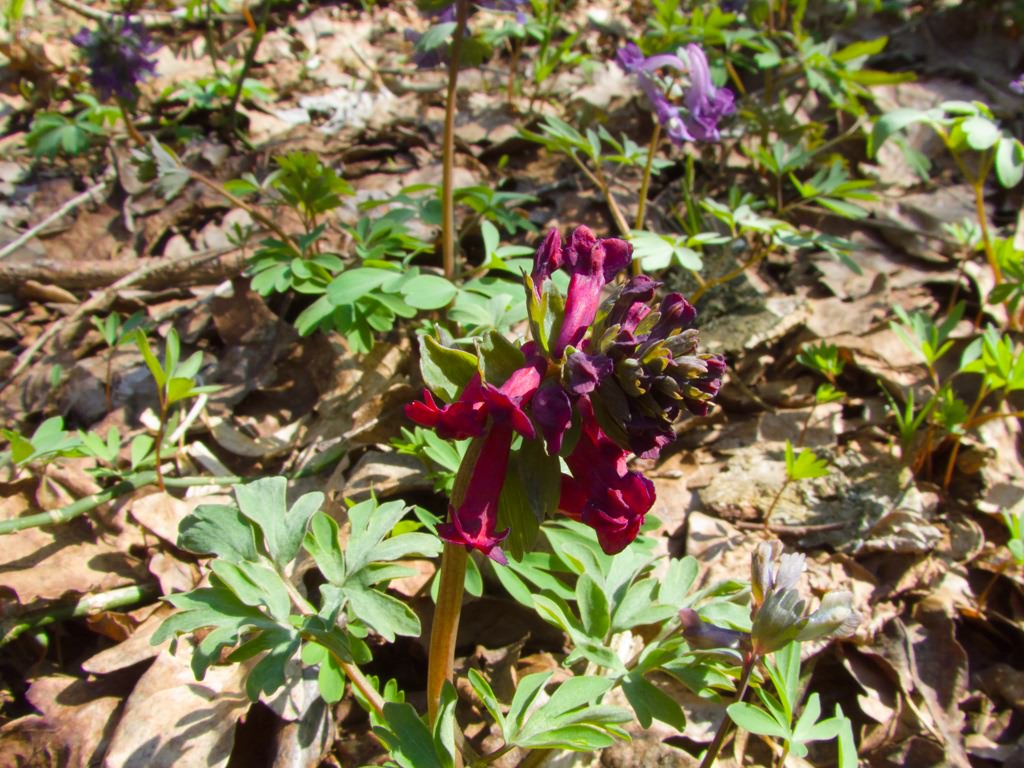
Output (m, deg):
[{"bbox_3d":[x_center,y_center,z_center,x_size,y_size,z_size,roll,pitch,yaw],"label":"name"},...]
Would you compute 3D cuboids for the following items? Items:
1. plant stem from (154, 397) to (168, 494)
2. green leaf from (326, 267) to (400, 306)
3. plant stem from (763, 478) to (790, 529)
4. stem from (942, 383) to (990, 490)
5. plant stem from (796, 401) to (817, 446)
[{"bbox_3d":[-0.121,0.022,0.247,0.004,0.042,0.004,20,32,0],"label":"plant stem"},{"bbox_3d":[-0.052,-0.034,0.250,0.027,0.006,0.015,-15,72,-14],"label":"green leaf"},{"bbox_3d":[0.093,0.042,0.251,0.002,0.024,0.002,4,38,-3],"label":"plant stem"},{"bbox_3d":[0.165,0.020,0.257,0.004,0.051,0.004,-5,38,4],"label":"stem"},{"bbox_3d":[0.114,0.016,0.274,0.003,0.022,0.003,3,34,0],"label":"plant stem"}]

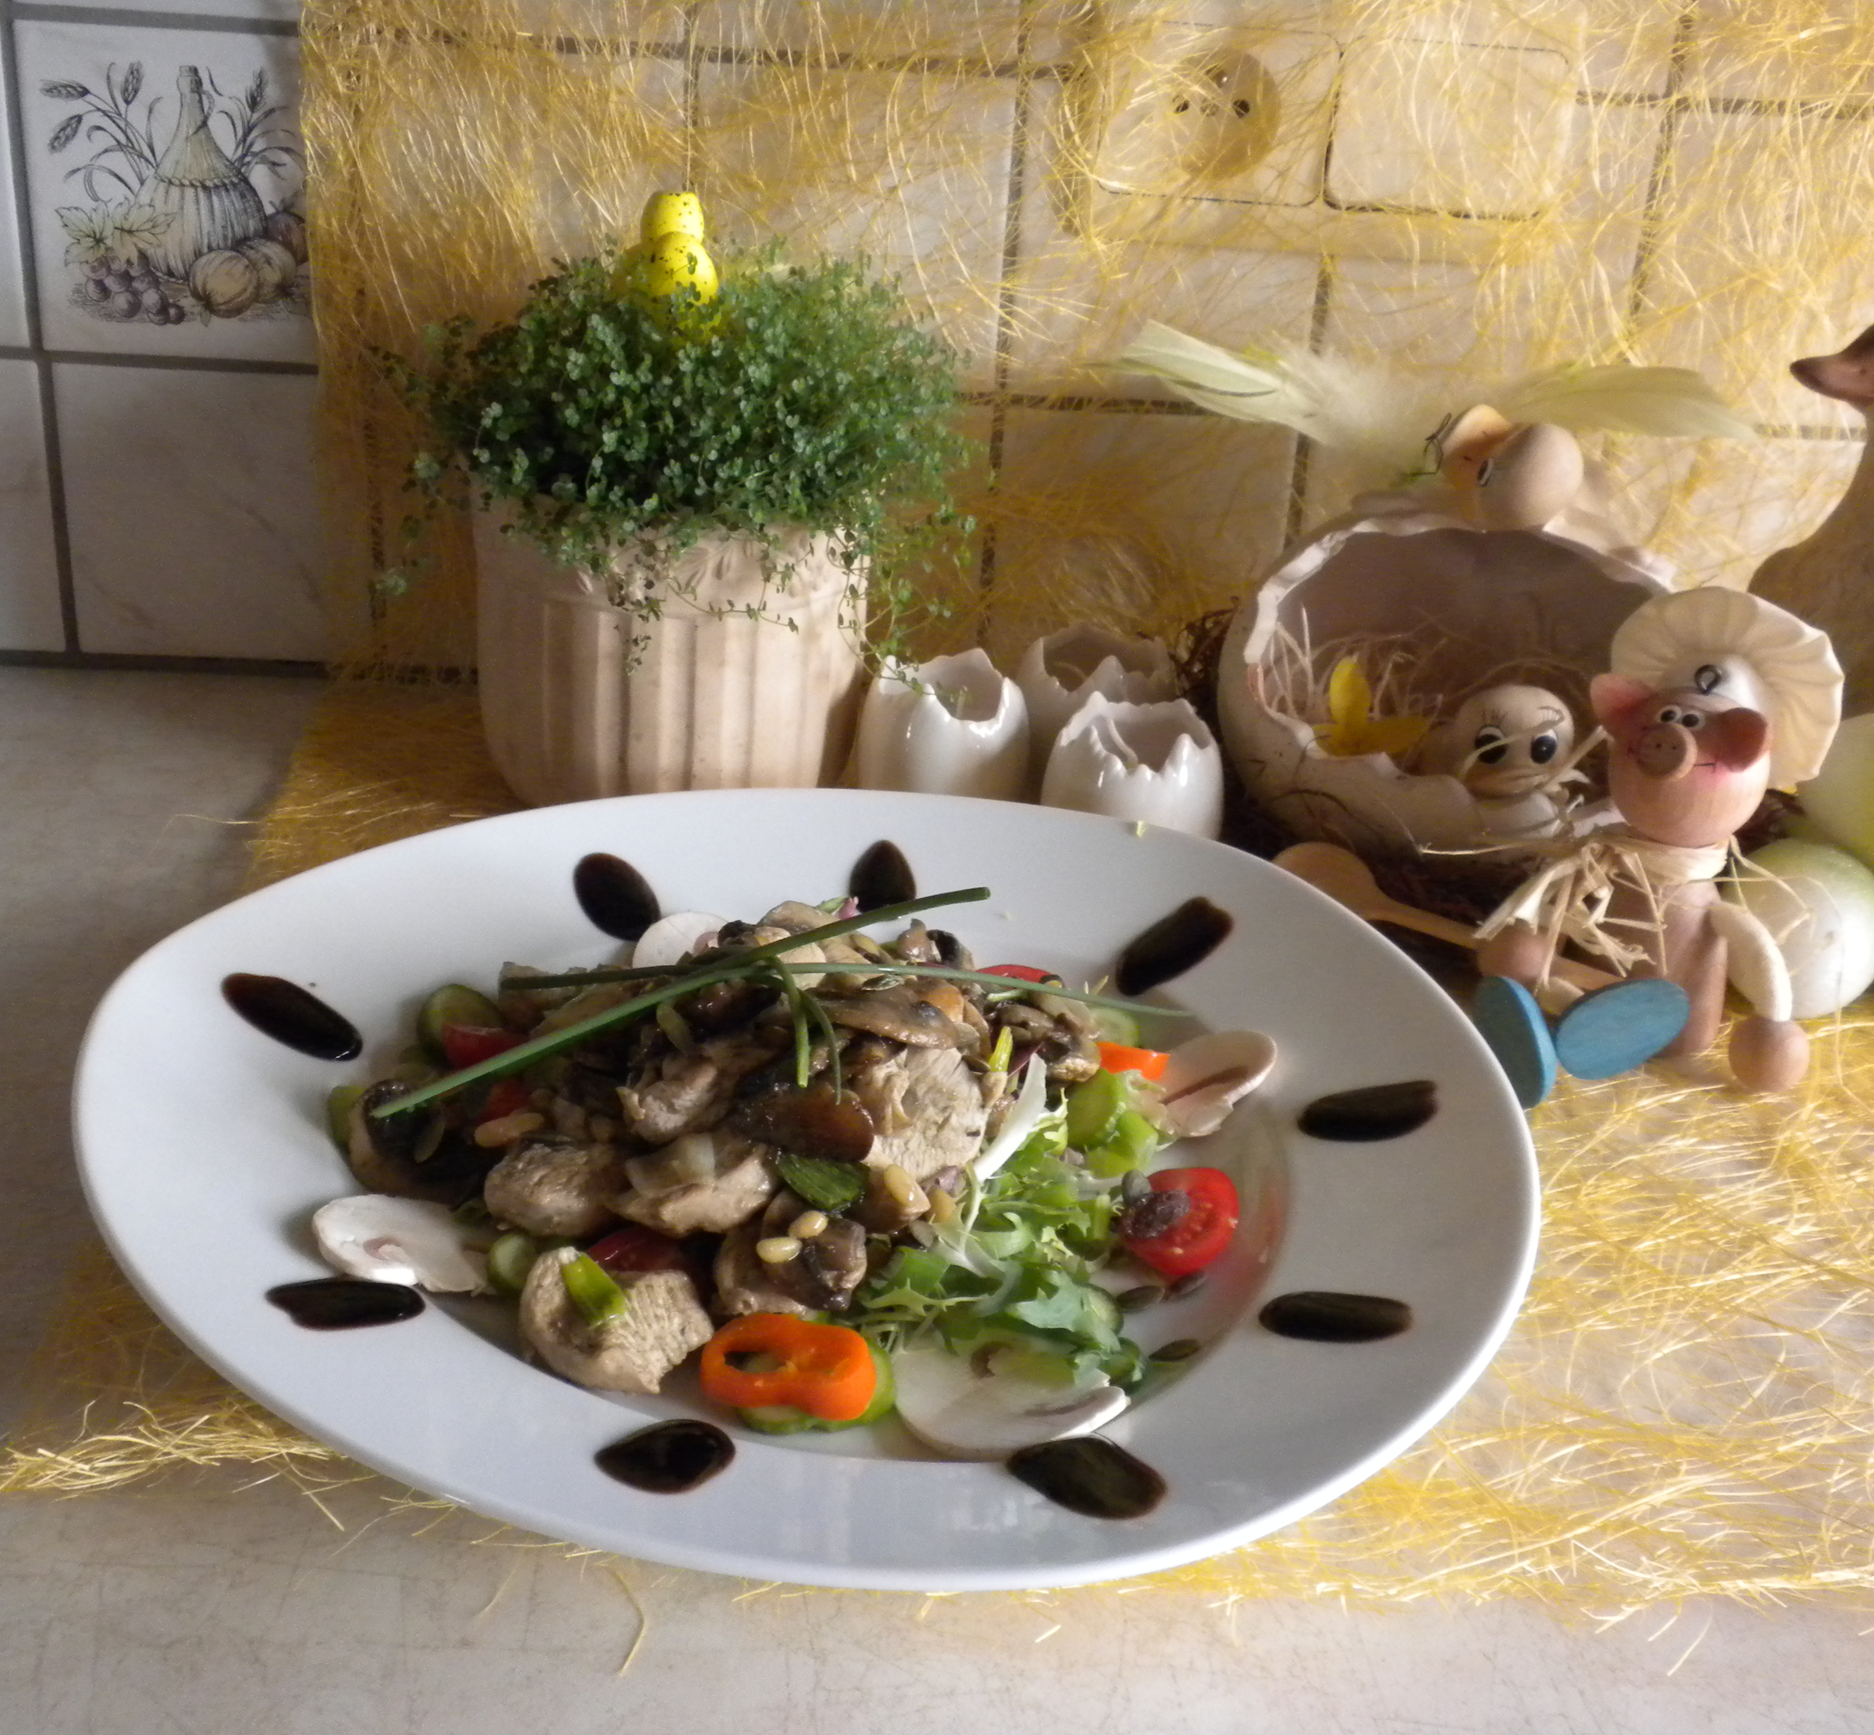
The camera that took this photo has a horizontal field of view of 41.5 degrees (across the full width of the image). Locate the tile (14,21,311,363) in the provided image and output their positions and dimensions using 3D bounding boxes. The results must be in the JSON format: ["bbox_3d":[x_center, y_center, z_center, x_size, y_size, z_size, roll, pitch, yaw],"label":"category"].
[{"bbox_3d":[-0.228,-0.206,0.760,0.098,0.098,0.008,2,27,-4],"label":"tile"}]

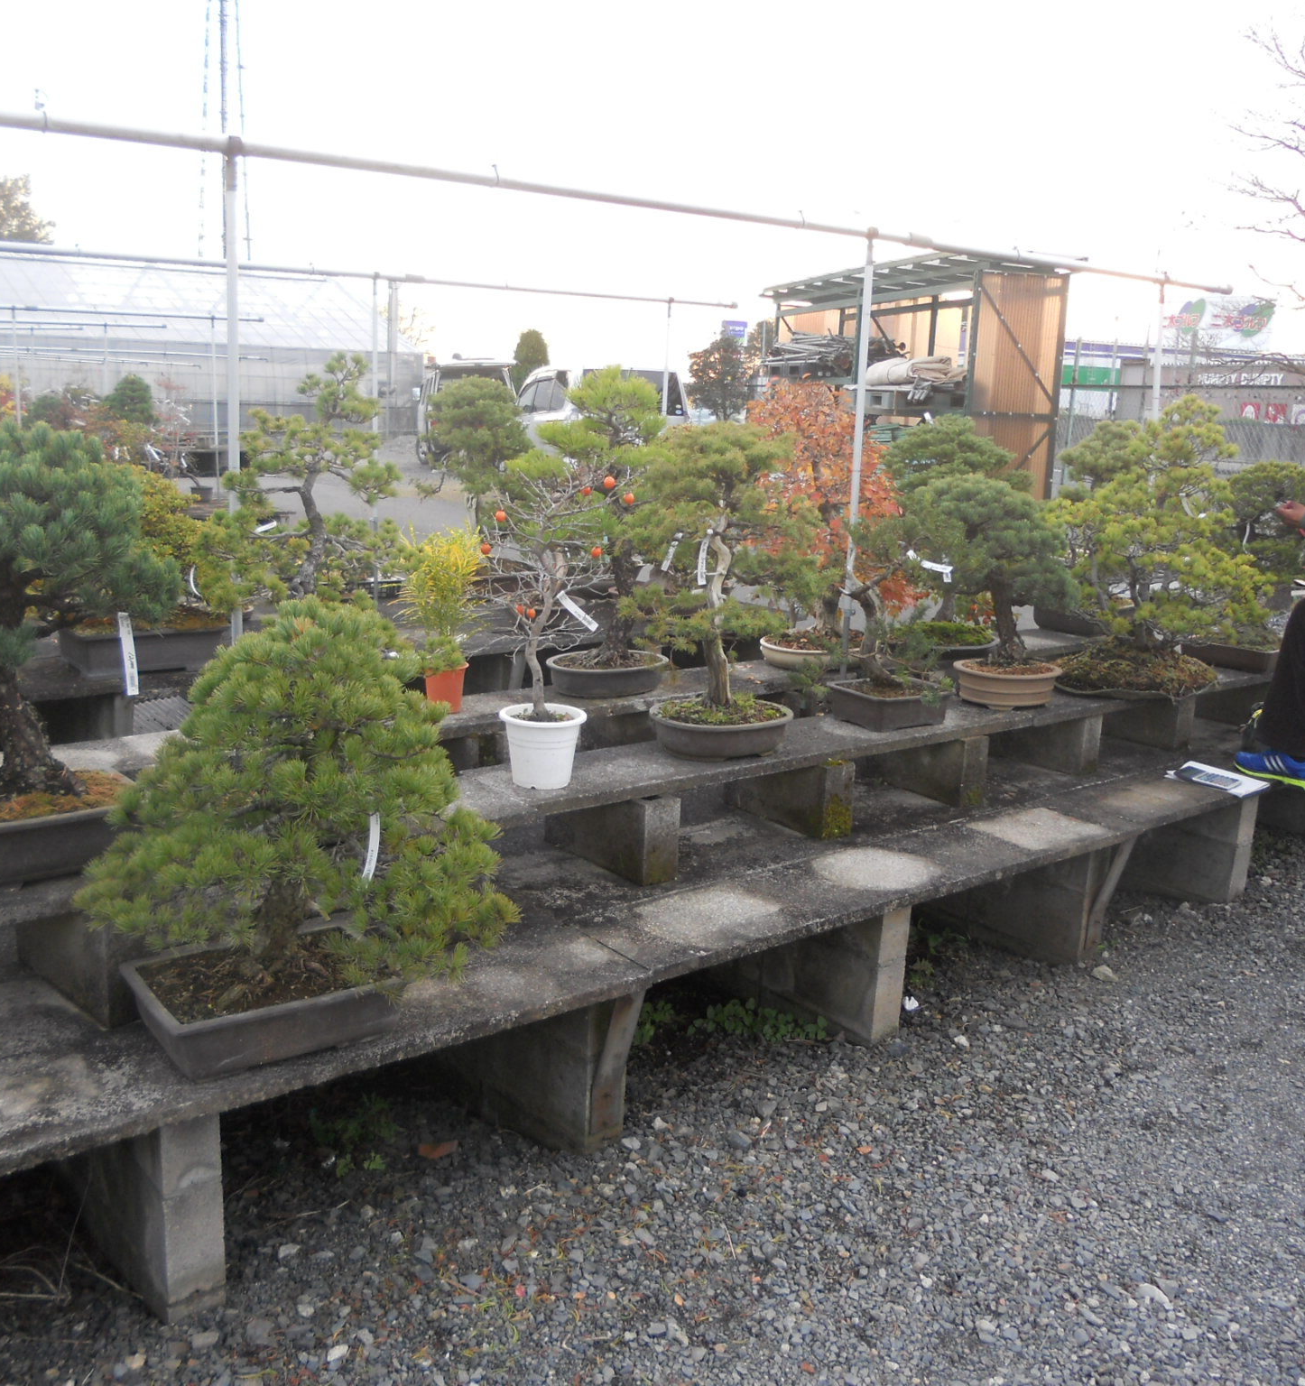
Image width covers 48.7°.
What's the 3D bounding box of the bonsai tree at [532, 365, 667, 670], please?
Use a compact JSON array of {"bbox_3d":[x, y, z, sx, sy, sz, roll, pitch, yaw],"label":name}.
[{"bbox_3d":[-0.152,-0.506,4.157,0.460,0.847,0.420,-8,16,-38],"label":"bonsai tree"}]

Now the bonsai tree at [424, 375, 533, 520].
[{"bbox_3d":[-0.854,-1.070,7.196,0.580,0.972,0.550,-8,16,-38],"label":"bonsai tree"}]

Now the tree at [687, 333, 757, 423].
[{"bbox_3d":[1.069,-4.418,22.000,1.150,2.200,1.100,2,11,0],"label":"tree"}]

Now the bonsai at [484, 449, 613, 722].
[{"bbox_3d":[-0.220,-0.229,3.070,0.310,0.570,0.290,-7,15,-40],"label":"bonsai"}]

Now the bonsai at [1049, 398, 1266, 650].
[{"bbox_3d":[1.625,-0.536,4.630,0.700,0.820,0.600,-7,15,-40],"label":"bonsai"}]

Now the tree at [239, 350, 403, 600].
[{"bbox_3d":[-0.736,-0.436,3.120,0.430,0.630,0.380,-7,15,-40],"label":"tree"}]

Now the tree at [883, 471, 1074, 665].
[{"bbox_3d":[0.989,-0.374,4.320,0.550,0.570,0.490,-7,15,-40],"label":"tree"}]

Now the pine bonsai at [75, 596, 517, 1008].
[{"bbox_3d":[-0.590,0.173,2.380,0.700,0.660,0.630,-7,15,-40],"label":"pine bonsai"}]

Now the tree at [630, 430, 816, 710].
[{"bbox_3d":[0.178,-0.316,3.659,0.490,0.726,0.440,-8,16,-38],"label":"tree"}]

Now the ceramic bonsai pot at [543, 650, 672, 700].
[{"bbox_3d":[-0.138,-0.055,4.258,0.400,0.083,0.310,-8,16,-38],"label":"ceramic bonsai pot"}]

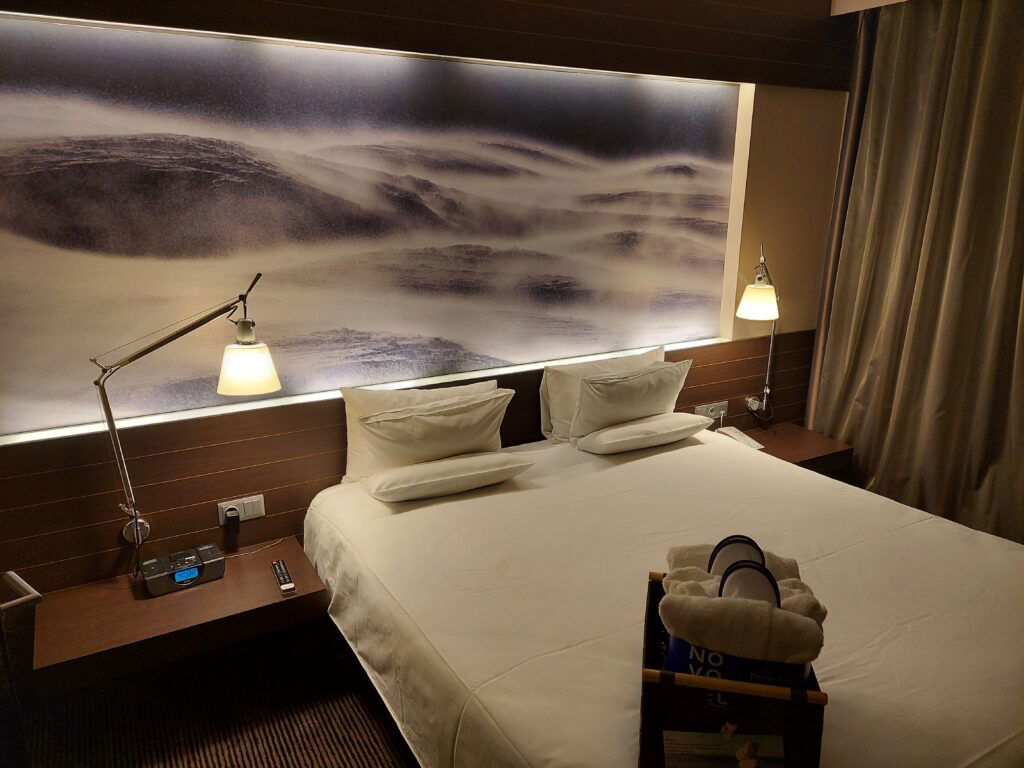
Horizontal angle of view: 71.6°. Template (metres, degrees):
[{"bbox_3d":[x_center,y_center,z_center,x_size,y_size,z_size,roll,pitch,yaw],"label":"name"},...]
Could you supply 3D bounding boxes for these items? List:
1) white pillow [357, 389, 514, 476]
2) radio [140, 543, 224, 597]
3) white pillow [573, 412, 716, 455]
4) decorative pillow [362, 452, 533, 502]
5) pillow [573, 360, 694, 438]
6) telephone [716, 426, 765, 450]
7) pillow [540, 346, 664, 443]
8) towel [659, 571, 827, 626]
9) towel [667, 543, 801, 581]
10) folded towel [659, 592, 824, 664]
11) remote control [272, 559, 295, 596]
[{"bbox_3d":[-0.262,0.215,2.605,0.620,0.330,0.140,-9,12,-28],"label":"white pillow"},{"bbox_3d":[-1.077,0.613,2.340,0.238,0.082,0.120,-10,19,-32],"label":"radio"},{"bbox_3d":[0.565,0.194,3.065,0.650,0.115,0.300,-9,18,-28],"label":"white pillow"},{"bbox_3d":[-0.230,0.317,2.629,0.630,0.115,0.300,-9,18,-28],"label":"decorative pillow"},{"bbox_3d":[0.513,0.089,3.034,0.610,0.340,0.140,-9,13,-28],"label":"pillow"},{"bbox_3d":[1.126,0.289,3.527,0.160,0.070,0.215,-9,18,-28],"label":"telephone"},{"bbox_3d":[0.419,0.053,3.124,0.650,0.370,0.150,-9,14,-28],"label":"pillow"},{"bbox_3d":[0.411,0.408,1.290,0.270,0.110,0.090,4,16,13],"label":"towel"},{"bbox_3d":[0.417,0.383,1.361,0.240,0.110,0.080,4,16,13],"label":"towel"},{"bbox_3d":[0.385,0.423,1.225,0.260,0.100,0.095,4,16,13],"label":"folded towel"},{"bbox_3d":[-0.755,0.644,2.343,0.045,0.021,0.225,-8,18,-26],"label":"remote control"}]

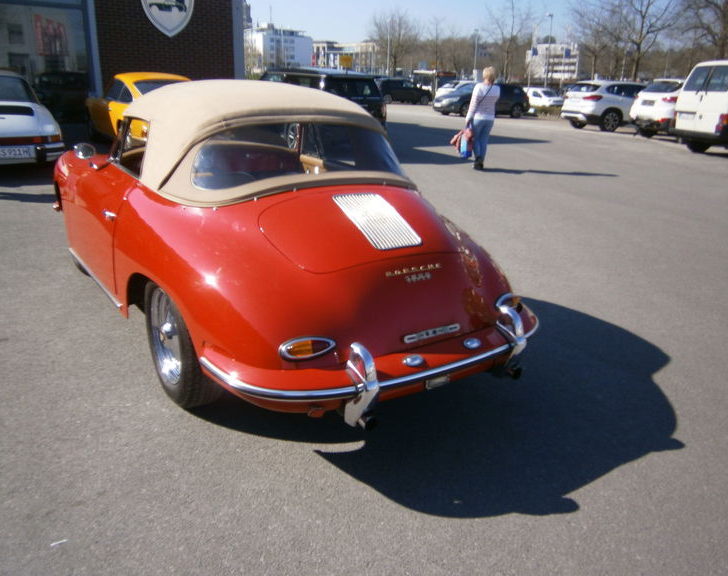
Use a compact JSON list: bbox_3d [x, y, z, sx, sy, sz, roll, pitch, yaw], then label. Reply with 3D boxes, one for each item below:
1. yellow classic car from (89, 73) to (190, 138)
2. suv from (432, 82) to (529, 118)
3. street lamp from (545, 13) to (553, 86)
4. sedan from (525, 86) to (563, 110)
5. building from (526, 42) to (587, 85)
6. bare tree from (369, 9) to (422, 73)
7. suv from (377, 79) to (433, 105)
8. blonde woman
[{"bbox_3d":[-3.482,-2.889,9.679,1.650,1.310,4.200,-13,24,-33],"label":"yellow classic car"},{"bbox_3d":[5.319,-8.474,25.837,4.400,1.550,1.820,-7,21,-21],"label":"suv"},{"bbox_3d":[14.887,-18.619,47.000,0.650,7.000,0.300,1,19,0],"label":"street lamp"},{"bbox_3d":[12.561,-13.762,42.000,1.800,1.620,4.300,-12,23,-31],"label":"sedan"},{"bbox_3d":[85.870,-100.520,260.000,24.000,18.000,16.000,12,22,28],"label":"building"},{"bbox_3d":[2.902,-21.954,54.000,4.900,8.100,4.900,1,19,0],"label":"bare tree"},{"bbox_3d":[2.635,-12.992,38.000,4.600,1.630,1.850,-7,21,-22],"label":"suv"},{"bbox_3d":[2.043,-2.821,9.692,0.540,1.660,0.360,2,20,4],"label":"blonde woman"}]

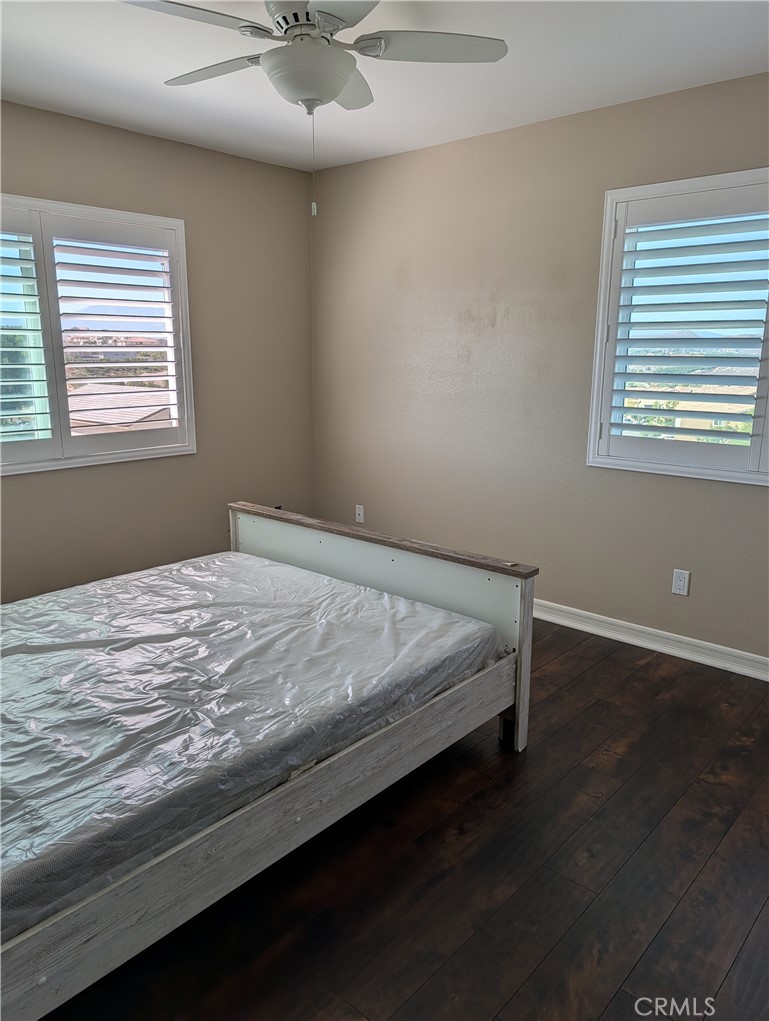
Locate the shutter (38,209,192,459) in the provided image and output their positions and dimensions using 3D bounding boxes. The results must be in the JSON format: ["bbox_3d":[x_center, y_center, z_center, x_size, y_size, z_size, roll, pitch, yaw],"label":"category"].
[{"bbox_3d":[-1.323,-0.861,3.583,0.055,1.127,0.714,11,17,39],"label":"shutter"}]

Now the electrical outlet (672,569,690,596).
[{"bbox_3d":[1.359,0.333,3.248,0.070,0.115,0.010,11,17,39],"label":"electrical outlet"}]

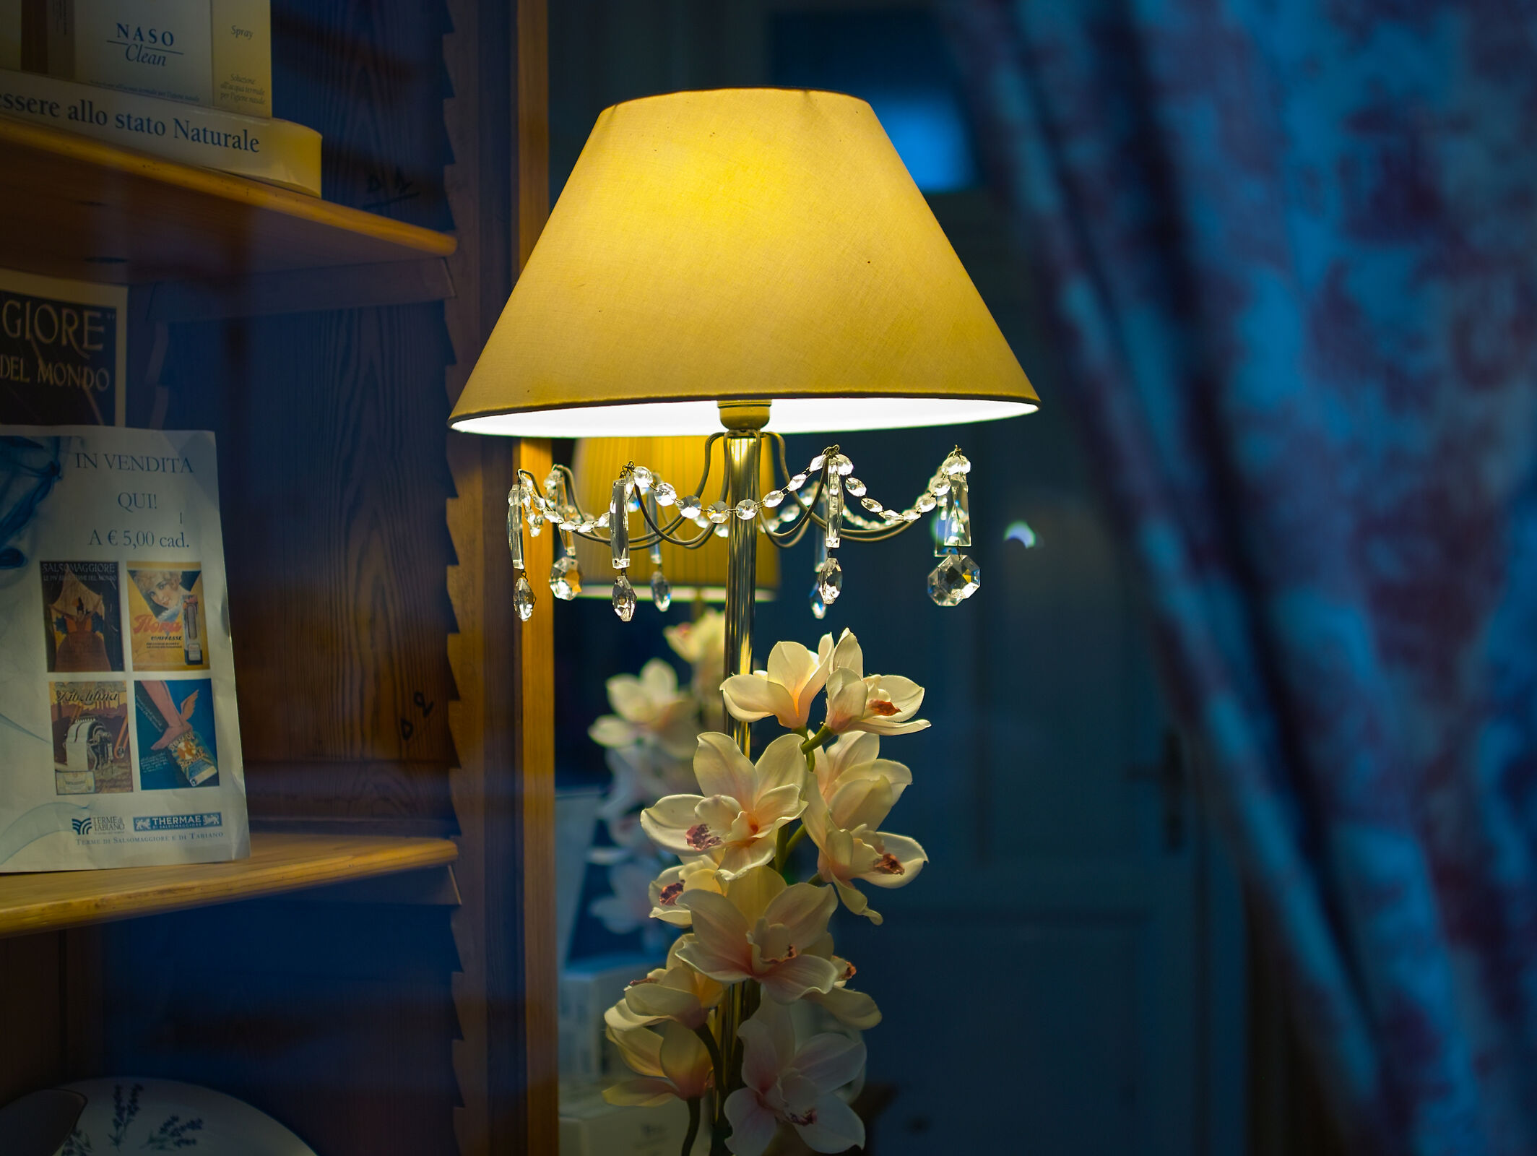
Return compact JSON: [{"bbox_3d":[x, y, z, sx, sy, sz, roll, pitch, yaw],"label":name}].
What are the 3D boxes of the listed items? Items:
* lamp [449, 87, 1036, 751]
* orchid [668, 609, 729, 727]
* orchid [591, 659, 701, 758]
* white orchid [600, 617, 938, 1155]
[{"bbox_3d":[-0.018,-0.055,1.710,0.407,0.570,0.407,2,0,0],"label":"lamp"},{"bbox_3d":[-0.064,0.087,2.360,0.085,0.115,0.085,0,-1,17],"label":"orchid"},{"bbox_3d":[-0.116,0.126,2.350,0.110,0.098,0.085,0,-1,14],"label":"orchid"},{"bbox_3d":[-0.003,0.218,1.690,0.230,0.370,0.200,0,-1,0],"label":"white orchid"}]

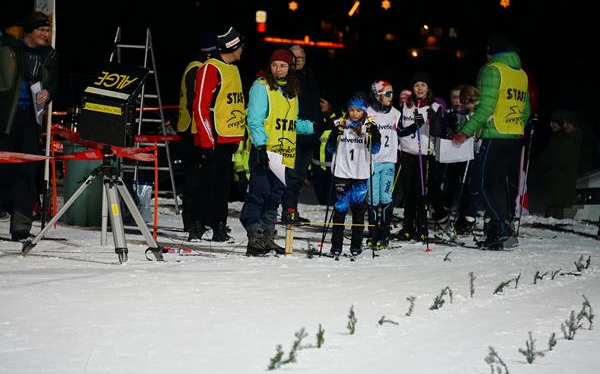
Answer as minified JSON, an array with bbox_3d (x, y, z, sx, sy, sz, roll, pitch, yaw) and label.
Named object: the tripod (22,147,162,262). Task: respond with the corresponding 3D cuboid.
[{"bbox_3d":[-1.688,0.126,33.900,1.130,0.940,1.080,0,2,0],"label":"tripod"}]

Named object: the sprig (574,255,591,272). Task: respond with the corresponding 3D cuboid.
[{"bbox_3d":[2.204,0.599,32.500,0.125,0.125,0.110,1,2,0],"label":"sprig"}]

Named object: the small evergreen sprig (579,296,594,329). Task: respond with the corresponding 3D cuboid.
[{"bbox_3d":[1.698,0.747,24.700,0.100,0.195,0.090,0,2,0],"label":"small evergreen sprig"}]

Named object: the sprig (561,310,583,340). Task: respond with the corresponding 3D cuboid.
[{"bbox_3d":[1.551,0.785,23.800,0.126,0.172,0.110,0,2,0],"label":"sprig"}]

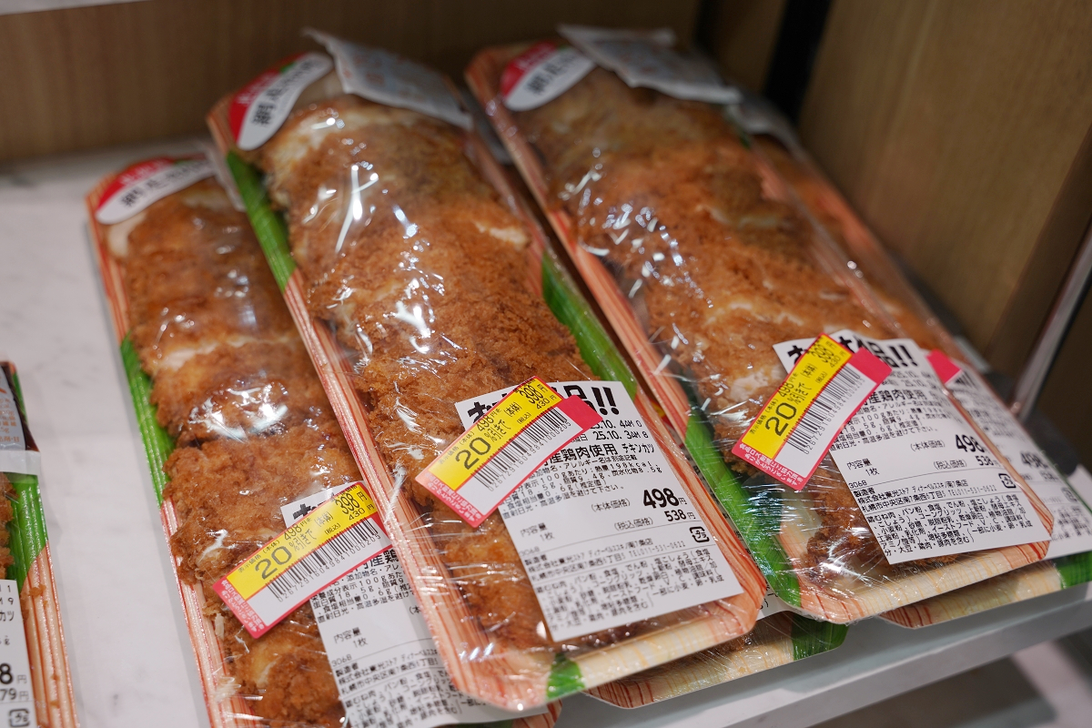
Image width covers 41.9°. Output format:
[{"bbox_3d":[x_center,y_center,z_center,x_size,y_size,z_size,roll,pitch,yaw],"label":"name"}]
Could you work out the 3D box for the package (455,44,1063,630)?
[{"bbox_3d":[0.065,-0.032,0.536,0.101,0.039,0.305,-12,49,-20],"label":"package"}]

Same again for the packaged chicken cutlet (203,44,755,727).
[{"bbox_3d":[-0.036,-0.015,0.499,0.101,0.039,0.305,-13,50,-21],"label":"packaged chicken cutlet"}]

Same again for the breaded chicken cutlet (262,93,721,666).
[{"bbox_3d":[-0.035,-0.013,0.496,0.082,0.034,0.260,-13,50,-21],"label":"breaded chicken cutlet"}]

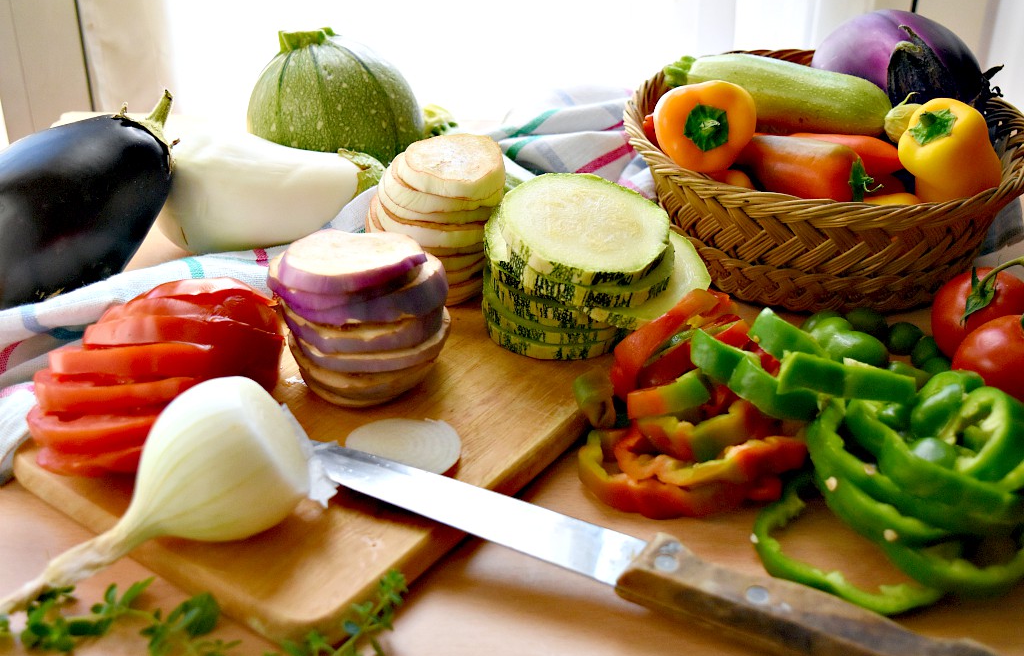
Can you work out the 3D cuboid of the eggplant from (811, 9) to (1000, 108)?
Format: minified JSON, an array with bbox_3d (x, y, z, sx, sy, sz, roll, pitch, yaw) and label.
[{"bbox_3d":[0.244,-0.160,0.811,0.092,0.084,0.114,-25,37,-39],"label":"eggplant"}]

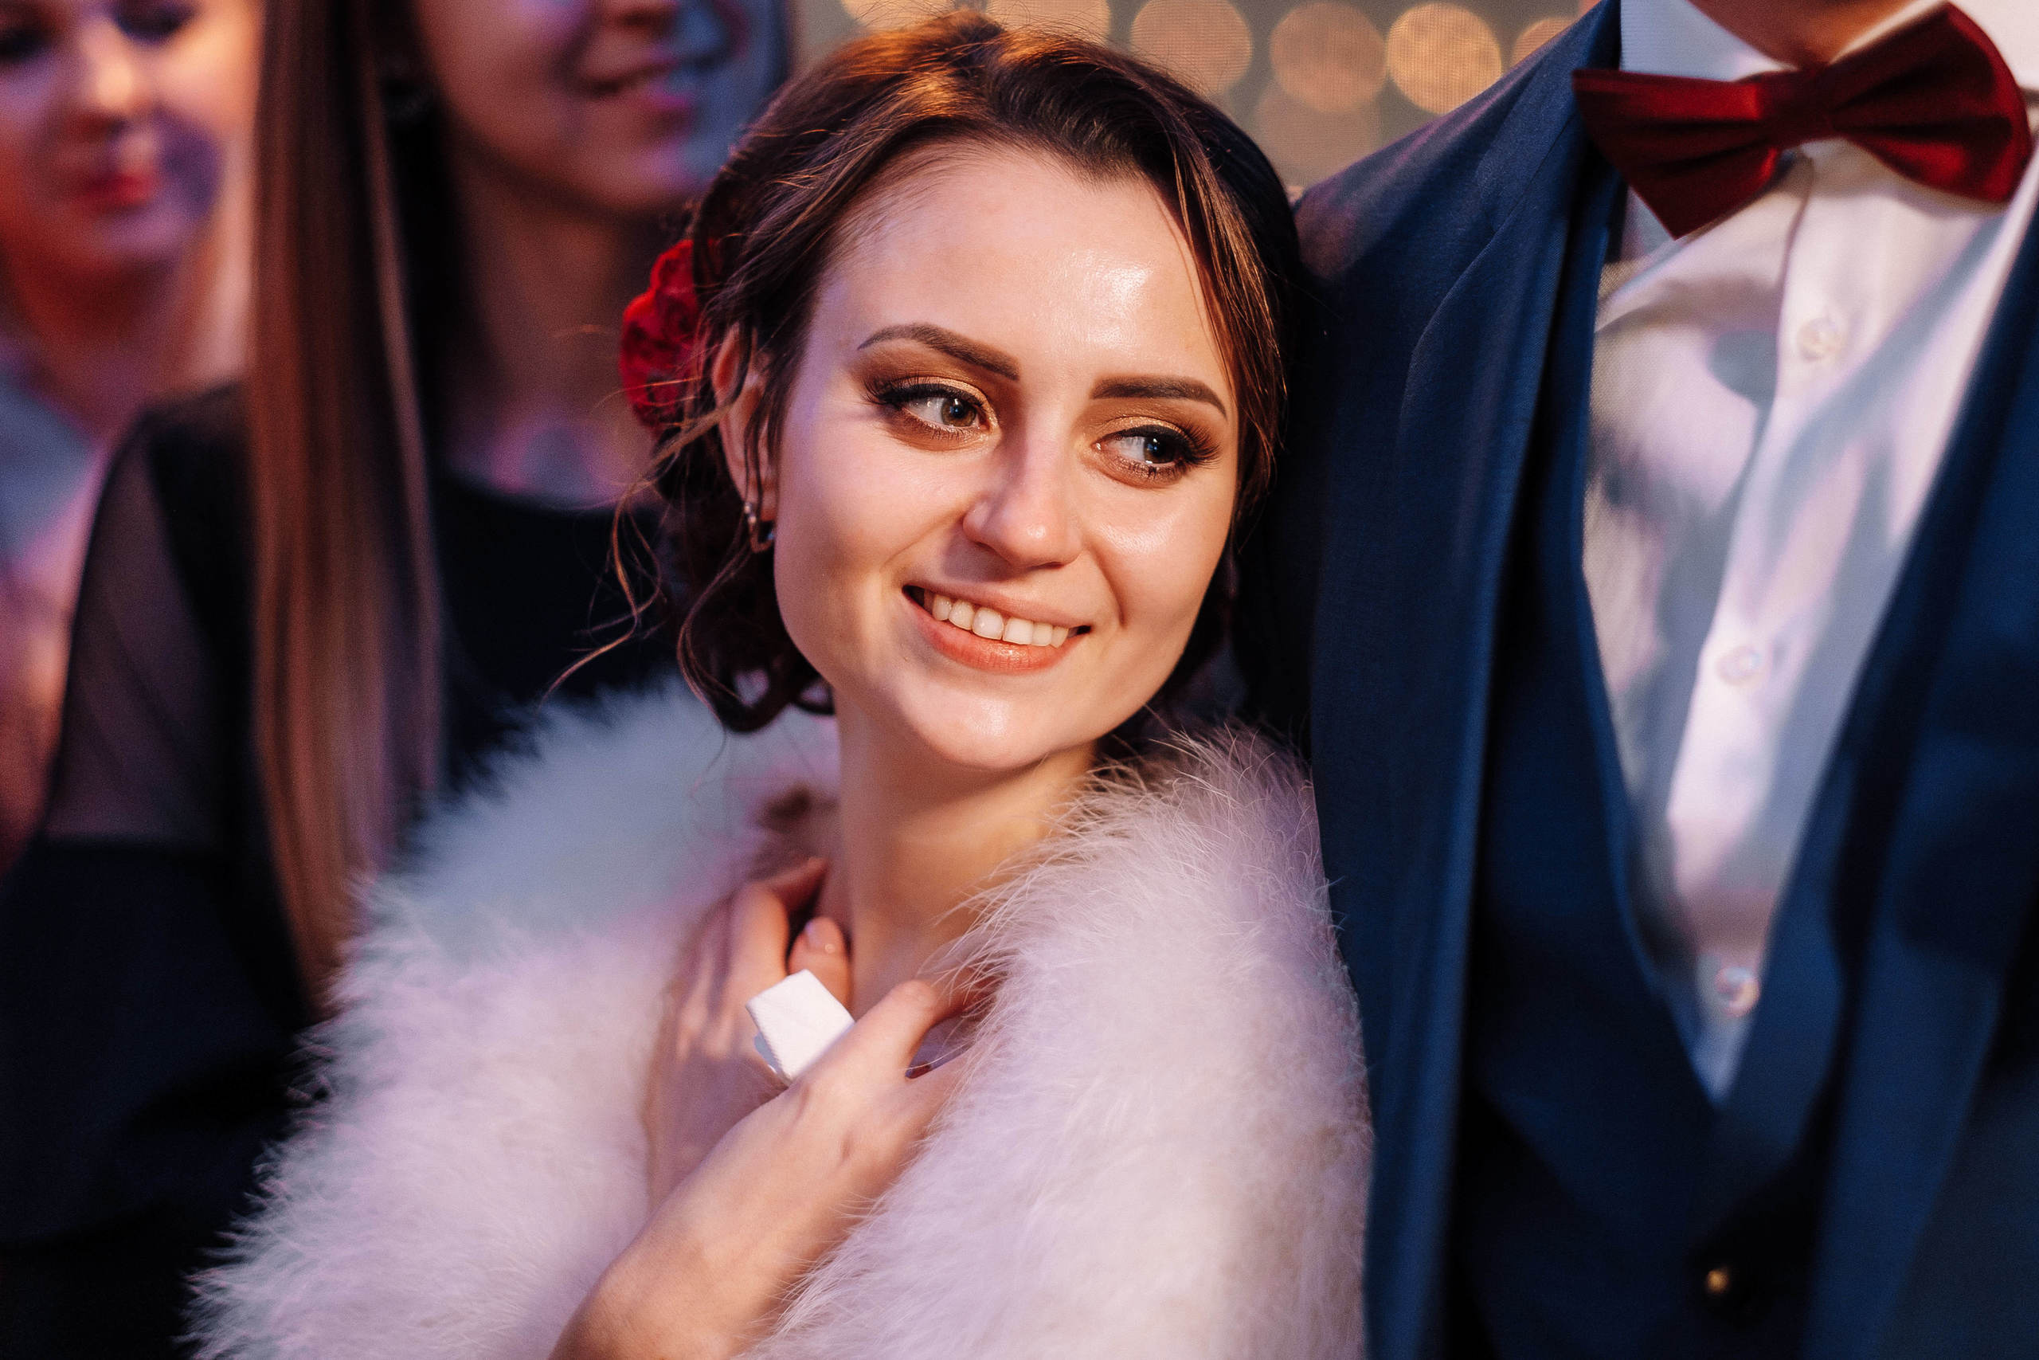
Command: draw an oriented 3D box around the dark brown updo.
[{"bbox_3d":[-0.012,-0.088,1.494,0.190,0.235,0.215,11,-1,-14],"label":"dark brown updo"}]

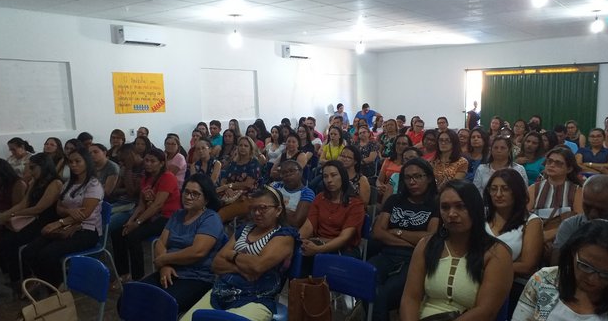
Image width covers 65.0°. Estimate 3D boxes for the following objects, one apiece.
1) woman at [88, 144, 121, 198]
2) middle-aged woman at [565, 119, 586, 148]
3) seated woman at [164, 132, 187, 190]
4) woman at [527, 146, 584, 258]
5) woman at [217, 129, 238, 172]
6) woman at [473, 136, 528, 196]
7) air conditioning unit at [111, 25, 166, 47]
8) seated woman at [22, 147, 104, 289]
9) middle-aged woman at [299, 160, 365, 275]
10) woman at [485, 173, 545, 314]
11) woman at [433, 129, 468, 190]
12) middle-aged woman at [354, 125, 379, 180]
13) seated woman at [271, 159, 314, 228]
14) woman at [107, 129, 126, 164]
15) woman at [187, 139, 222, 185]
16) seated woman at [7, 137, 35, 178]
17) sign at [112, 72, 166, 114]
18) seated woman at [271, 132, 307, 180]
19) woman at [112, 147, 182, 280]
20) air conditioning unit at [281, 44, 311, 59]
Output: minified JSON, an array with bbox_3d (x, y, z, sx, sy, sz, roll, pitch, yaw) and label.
[{"bbox_3d":[-2.361,0.478,5.231,0.500,1.240,0.780,4,10,36],"label":"woman"},{"bbox_3d":[3.865,0.047,6.980,0.480,1.220,0.760,4,9,36],"label":"middle-aged woman"},{"bbox_3d":[-1.634,0.339,5.555,0.480,1.220,0.770,4,9,36],"label":"seated woman"},{"bbox_3d":[1.979,0.553,3.802,0.500,1.260,0.800,5,10,35],"label":"woman"},{"bbox_3d":[-1.116,0.230,6.329,0.520,1.250,0.780,4,9,30],"label":"woman"},{"bbox_3d":[1.776,0.424,4.434,0.520,1.297,0.780,4,9,30],"label":"woman"},{"bbox_3d":[-2.649,-2.012,7.722,0.230,0.280,0.830,4,10,36],"label":"air conditioning unit"},{"bbox_3d":[-2.025,0.569,4.025,0.480,1.280,0.780,7,11,42],"label":"seated woman"},{"bbox_3d":[0.091,0.638,3.314,0.520,1.245,0.780,4,9,30],"label":"middle-aged woman"},{"bbox_3d":[1.034,0.675,2.666,0.490,1.220,0.750,4,9,36],"label":"woman"},{"bbox_3d":[1.351,0.408,4.700,0.500,1.320,0.780,4,10,36],"label":"woman"},{"bbox_3d":[0.783,0.176,6.425,0.520,1.264,0.780,4,9,30],"label":"middle-aged woman"},{"bbox_3d":[-0.230,0.645,3.681,0.500,1.220,0.780,4,10,36],"label":"seated woman"},{"bbox_3d":[-2.622,0.233,6.422,0.520,1.269,0.780,3,9,26],"label":"woman"},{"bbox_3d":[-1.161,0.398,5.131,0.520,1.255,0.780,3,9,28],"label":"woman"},{"bbox_3d":[-3.309,0.419,5.426,0.500,1.220,0.780,6,10,38],"label":"seated woman"},{"bbox_3d":[-2.754,-1.136,8.072,0.020,0.670,0.970,6,10,38],"label":"sign"},{"bbox_3d":[-0.246,0.330,5.517,0.520,1.250,0.780,4,9,30],"label":"seated woman"},{"bbox_3d":[-1.492,0.540,4.575,0.500,1.250,0.780,3,9,29],"label":"woman"},{"bbox_3d":[-0.165,-2.538,11.247,0.230,0.290,0.800,5,10,38],"label":"air conditioning unit"}]

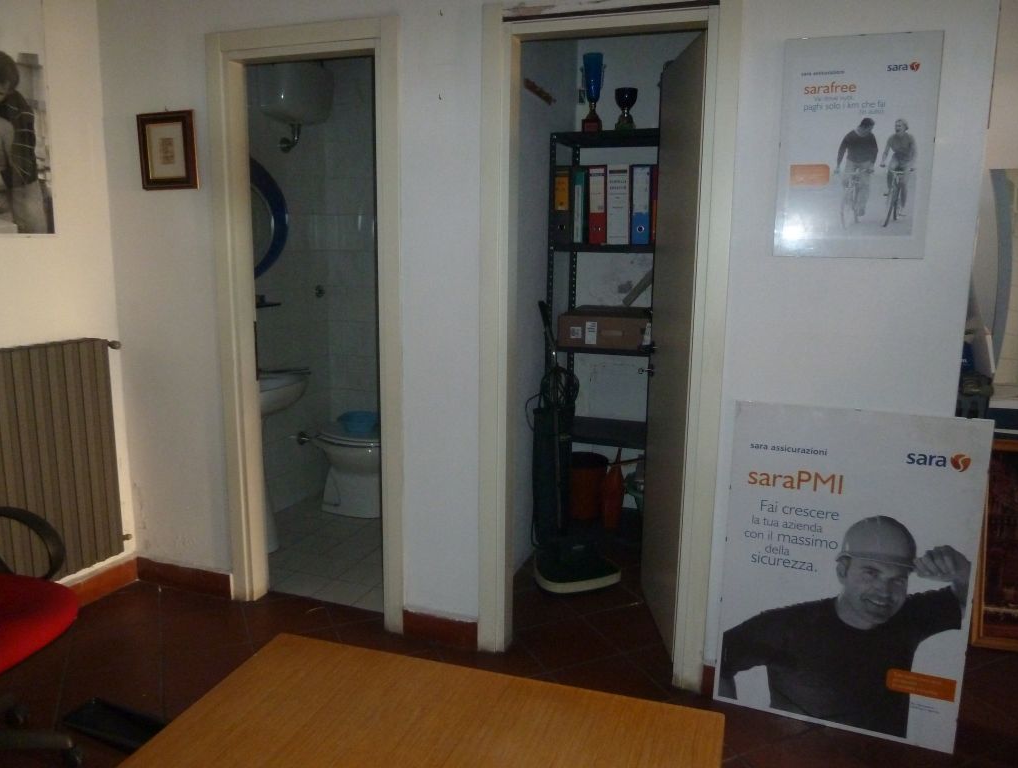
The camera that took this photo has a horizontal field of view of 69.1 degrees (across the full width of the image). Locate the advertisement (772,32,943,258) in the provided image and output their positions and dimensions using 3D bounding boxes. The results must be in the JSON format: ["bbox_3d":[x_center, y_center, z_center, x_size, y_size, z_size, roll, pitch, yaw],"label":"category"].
[{"bbox_3d":[0.970,-0.660,2.080,0.400,0.600,0.016,4,10,19],"label":"advertisement"}]

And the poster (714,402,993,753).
[{"bbox_3d":[1.008,0.570,2.239,0.690,1.000,0.020,5,9,21],"label":"poster"}]

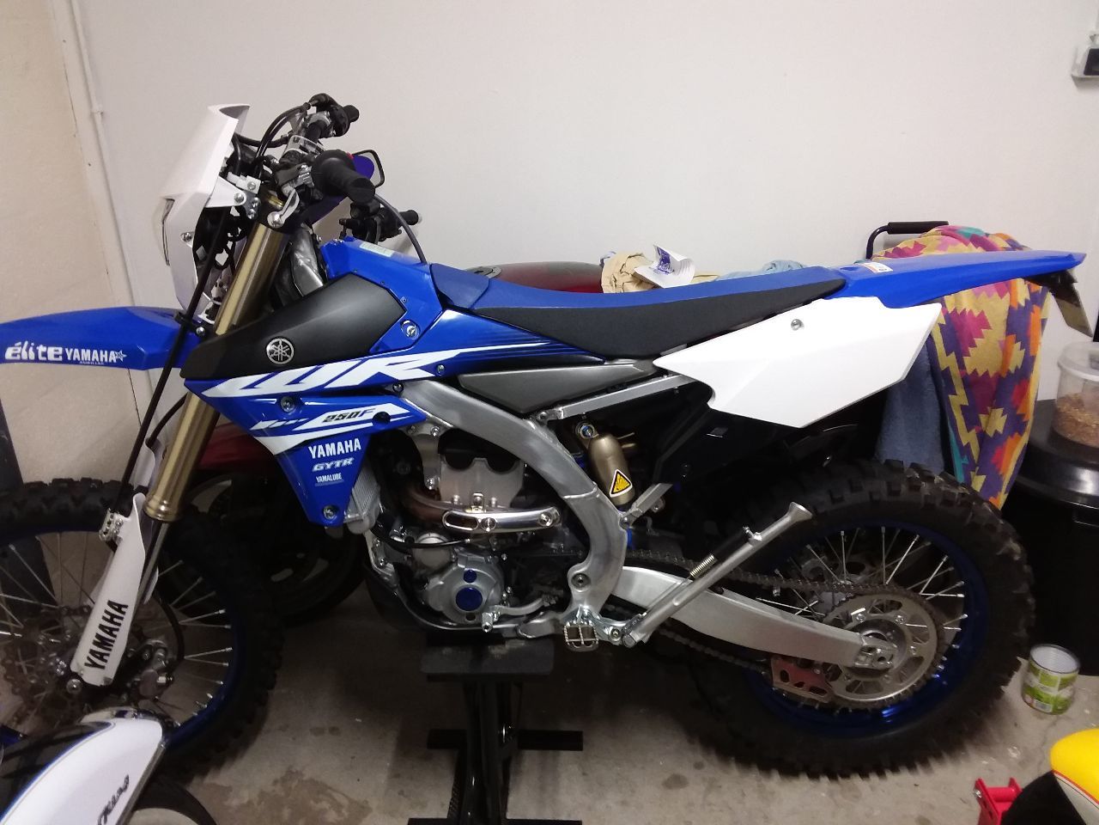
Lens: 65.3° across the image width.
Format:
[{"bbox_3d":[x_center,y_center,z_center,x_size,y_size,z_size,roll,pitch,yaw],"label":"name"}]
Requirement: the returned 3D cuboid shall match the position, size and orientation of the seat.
[{"bbox_3d":[0.140,-0.186,1.446,0.670,0.152,0.225,-1,19,-1],"label":"seat"}]

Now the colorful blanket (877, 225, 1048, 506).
[{"bbox_3d":[0.925,-0.107,1.964,0.350,0.660,0.220,-1,22,0],"label":"colorful blanket"}]

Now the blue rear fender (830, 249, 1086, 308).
[{"bbox_3d":[0.672,-0.229,1.444,0.460,0.088,0.190,-1,19,-1],"label":"blue rear fender"}]

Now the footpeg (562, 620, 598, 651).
[{"bbox_3d":[0.050,0.373,1.431,0.057,0.038,0.088,-1,19,-1],"label":"footpeg"}]

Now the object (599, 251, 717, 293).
[{"bbox_3d":[0.255,-0.317,2.012,0.260,0.120,0.180,-1,22,0],"label":"object"}]

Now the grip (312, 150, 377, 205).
[{"bbox_3d":[-0.253,-0.288,1.067,0.056,0.056,0.122,-12,30,-27],"label":"grip"}]

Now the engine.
[{"bbox_3d":[-0.138,0.177,1.561,0.365,0.375,0.300,-1,19,-1],"label":"engine"}]

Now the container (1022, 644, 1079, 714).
[{"bbox_3d":[1.135,0.605,1.942,0.100,0.117,0.100,-1,22,0],"label":"container"}]

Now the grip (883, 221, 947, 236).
[{"bbox_3d":[0.796,-0.400,1.864,0.142,0.031,0.032,-1,22,0],"label":"grip"}]

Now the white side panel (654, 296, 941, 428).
[{"bbox_3d":[0.390,-0.077,1.363,0.460,0.215,0.080,-1,19,-1],"label":"white side panel"}]

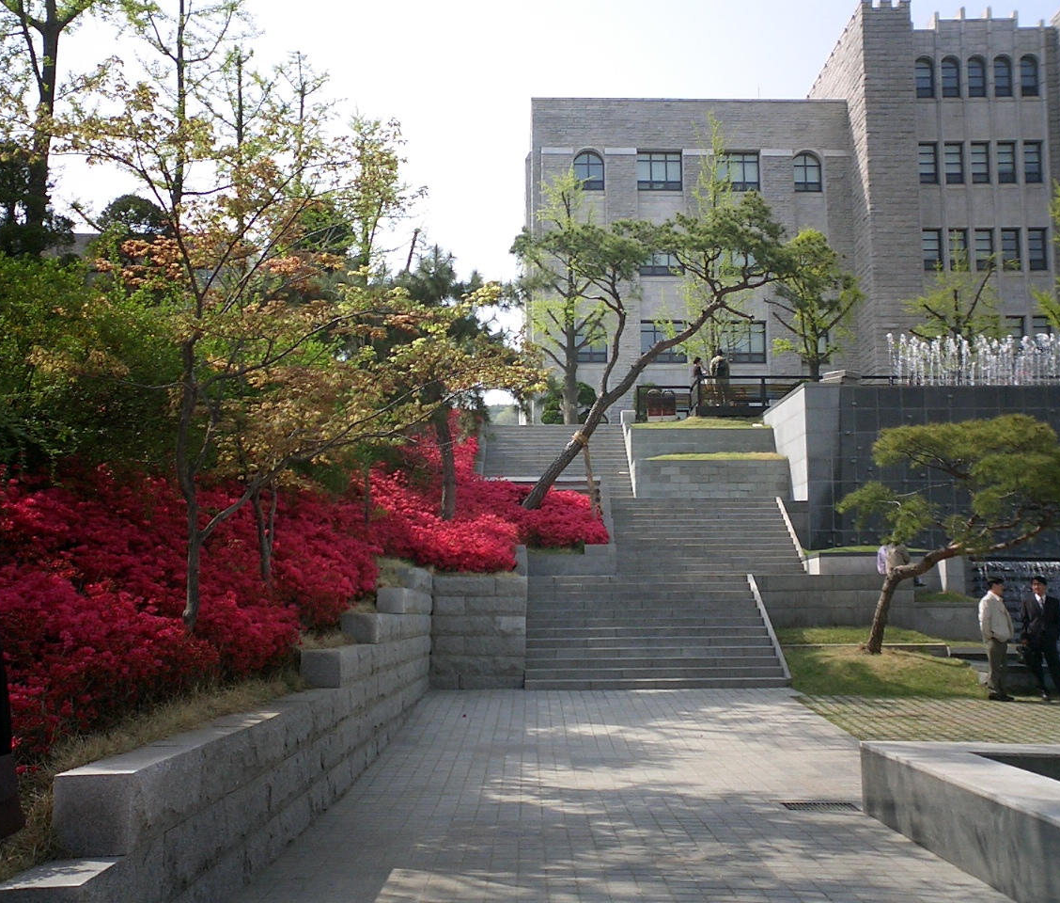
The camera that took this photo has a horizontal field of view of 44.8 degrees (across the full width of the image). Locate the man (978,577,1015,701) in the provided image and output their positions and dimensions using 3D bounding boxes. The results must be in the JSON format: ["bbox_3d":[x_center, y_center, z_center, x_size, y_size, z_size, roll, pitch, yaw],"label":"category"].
[{"bbox_3d":[6.655,2.672,18.431,0.400,1.740,0.490,-2,-7,12],"label":"man"}]

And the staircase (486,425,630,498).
[{"bbox_3d":[0.733,0.194,34.078,3.950,2.646,5.775,-1,-7,1],"label":"staircase"}]

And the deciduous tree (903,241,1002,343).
[{"bbox_3d":[15.435,-4.202,46.715,3.600,7.483,3.600,-1,-7,1],"label":"deciduous tree"}]

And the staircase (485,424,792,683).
[{"bbox_3d":[2.030,1.490,28.632,6.650,6.621,16.215,-1,-7,1],"label":"staircase"}]

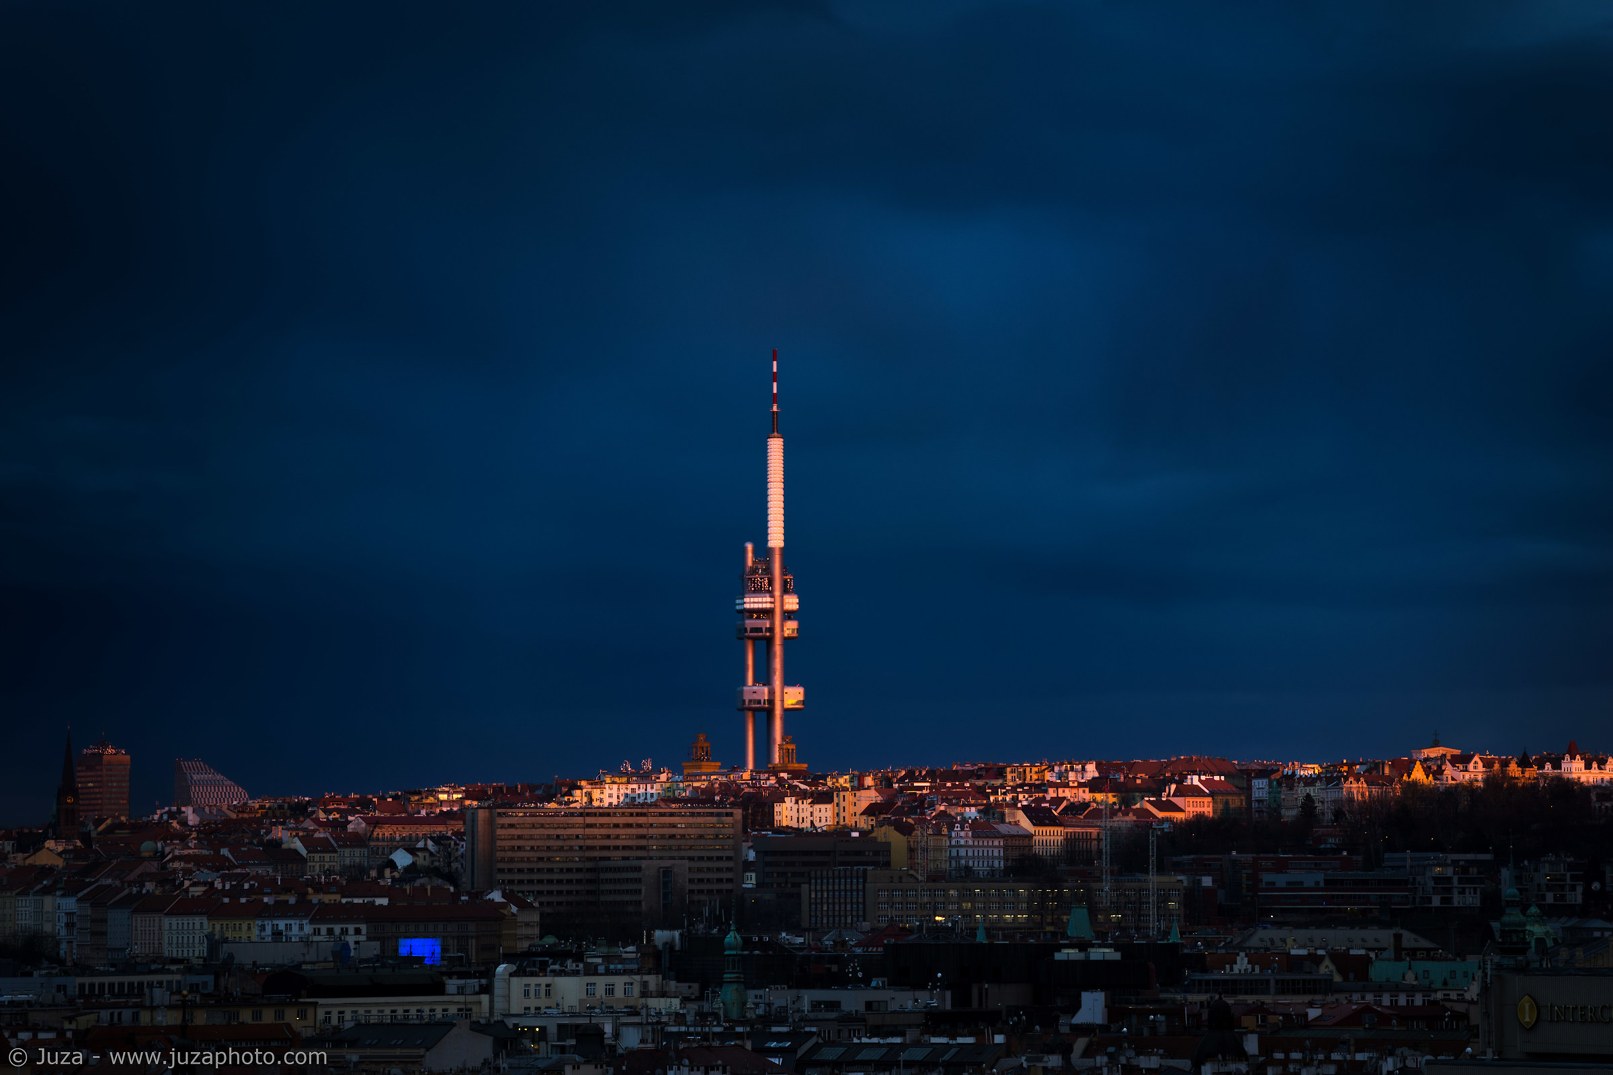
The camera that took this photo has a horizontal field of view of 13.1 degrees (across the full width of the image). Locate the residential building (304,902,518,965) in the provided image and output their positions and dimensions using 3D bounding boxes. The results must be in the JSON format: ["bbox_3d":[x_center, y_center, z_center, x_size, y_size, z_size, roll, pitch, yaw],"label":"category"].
[{"bbox_3d":[-110.110,113.180,2002.130,58.000,18.950,15.000,-1,-3,18],"label":"residential building"}]

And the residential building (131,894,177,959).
[{"bbox_3d":[-187.310,115.250,2056.770,14.500,21.510,13.000,-3,-4,43],"label":"residential building"}]

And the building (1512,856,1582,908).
[{"bbox_3d":[223.600,104.250,2119.000,20.000,16.260,15.000,0,-3,-8],"label":"building"}]

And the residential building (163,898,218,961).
[{"bbox_3d":[-175.450,115.140,2044.970,17.000,20.290,13.000,-3,-4,40],"label":"residential building"}]

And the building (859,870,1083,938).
[{"bbox_3d":[50.410,111.590,2139.600,69.000,20.610,16.000,1,-3,-19],"label":"building"}]

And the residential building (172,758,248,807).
[{"bbox_3d":[-386.300,169.660,4573.200,44.000,50.670,22.000,2,-4,-37],"label":"residential building"}]

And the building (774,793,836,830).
[{"bbox_3d":[-1.070,103.290,2616.980,22.000,16.840,14.000,0,-3,-3],"label":"building"}]

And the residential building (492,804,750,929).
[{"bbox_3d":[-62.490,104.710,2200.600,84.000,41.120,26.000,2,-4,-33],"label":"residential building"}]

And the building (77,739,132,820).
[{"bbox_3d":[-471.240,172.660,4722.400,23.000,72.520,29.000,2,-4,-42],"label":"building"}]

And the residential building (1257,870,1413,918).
[{"bbox_3d":[160.100,108.430,2130.200,45.000,15.200,17.000,0,-3,-14],"label":"residential building"}]

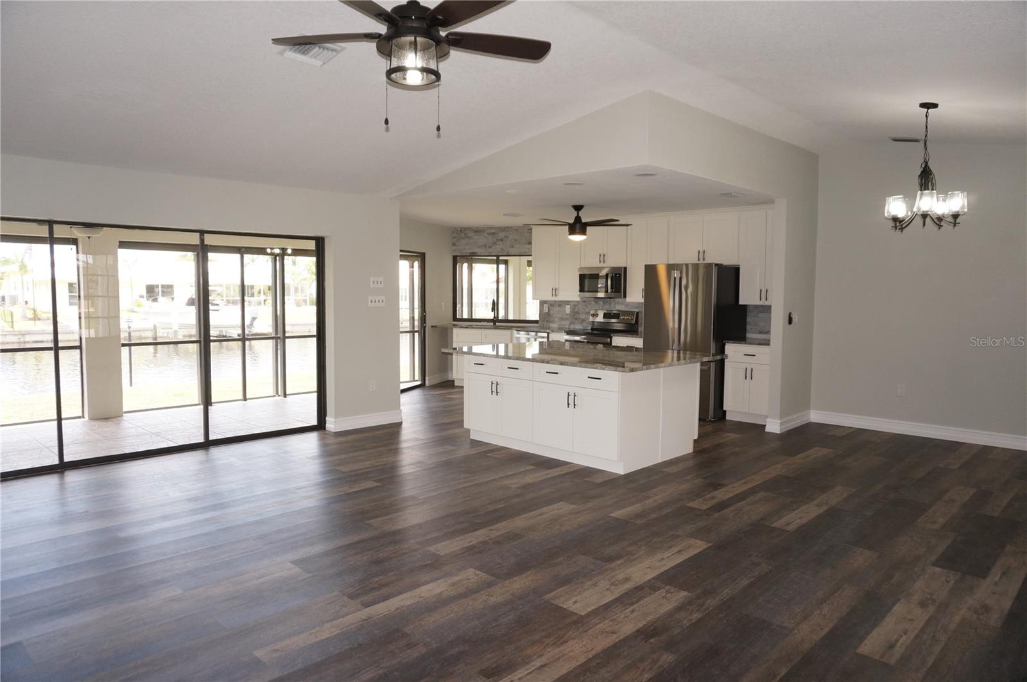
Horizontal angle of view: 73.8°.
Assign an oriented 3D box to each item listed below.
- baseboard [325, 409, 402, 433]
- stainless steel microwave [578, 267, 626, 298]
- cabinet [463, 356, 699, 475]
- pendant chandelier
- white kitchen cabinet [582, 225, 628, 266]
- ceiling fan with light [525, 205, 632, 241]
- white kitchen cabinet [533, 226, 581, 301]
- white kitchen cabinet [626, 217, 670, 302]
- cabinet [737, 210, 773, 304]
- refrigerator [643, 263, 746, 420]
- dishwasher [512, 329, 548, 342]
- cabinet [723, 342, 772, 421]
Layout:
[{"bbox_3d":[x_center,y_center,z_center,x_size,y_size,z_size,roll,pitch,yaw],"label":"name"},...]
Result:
[{"bbox_3d":[-1.625,0.857,7.448,0.833,0.130,0.183,-4,6,-45],"label":"baseboard"},{"bbox_3d":[1.305,-0.802,9.352,0.754,0.409,0.426,5,7,44],"label":"stainless steel microwave"},{"bbox_3d":[0.608,0.569,6.490,1.223,0.850,1.867,-4,6,-45],"label":"cabinet"},{"bbox_3d":[3.075,-1.280,5.083,0.615,0.945,0.615,3,5,31],"label":"pendant chandelier"},{"bbox_3d":[1.329,-1.309,9.340,0.777,0.604,0.346,5,7,44],"label":"white kitchen cabinet"},{"bbox_3d":[0.732,-1.328,7.767,1.270,0.410,1.220,0,4,0],"label":"ceiling fan with light"},{"bbox_3d":[0.713,-1.130,9.860,0.329,1.078,0.900,-4,6,-45],"label":"white kitchen cabinet"},{"bbox_3d":[1.831,-1.038,8.872,0.625,1.065,0.346,5,7,44],"label":"white kitchen cabinet"},{"bbox_3d":[2.942,-0.946,7.792,0.600,1.065,0.346,5,7,44],"label":"cabinet"},{"bbox_3d":[2.171,-0.022,8.278,0.904,1.791,0.805,5,7,44],"label":"refrigerator"},{"bbox_3d":[0.460,0.293,9.934,0.605,0.841,0.612,-4,6,-45],"label":"dishwasher"},{"bbox_3d":[2.820,0.464,7.748,0.612,0.875,0.605,-4,6,-45],"label":"cabinet"}]

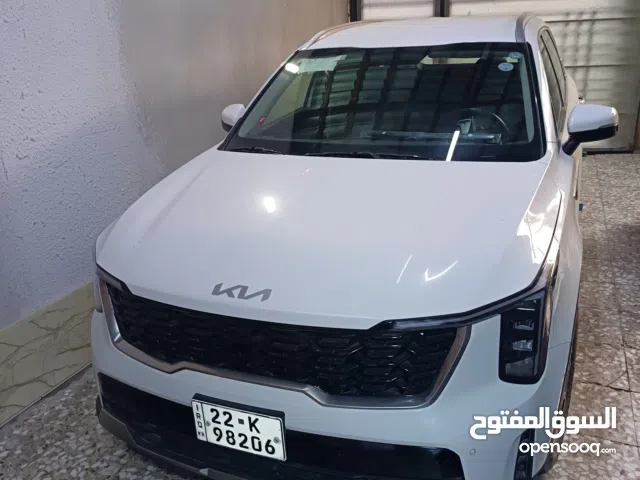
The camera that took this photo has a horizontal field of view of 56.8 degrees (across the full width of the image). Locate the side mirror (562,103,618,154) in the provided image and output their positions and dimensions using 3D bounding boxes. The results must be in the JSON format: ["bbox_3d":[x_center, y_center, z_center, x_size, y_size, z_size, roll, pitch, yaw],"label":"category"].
[{"bbox_3d":[1.263,-0.531,2.766,0.240,0.220,0.170,5,23,22],"label":"side mirror"}]

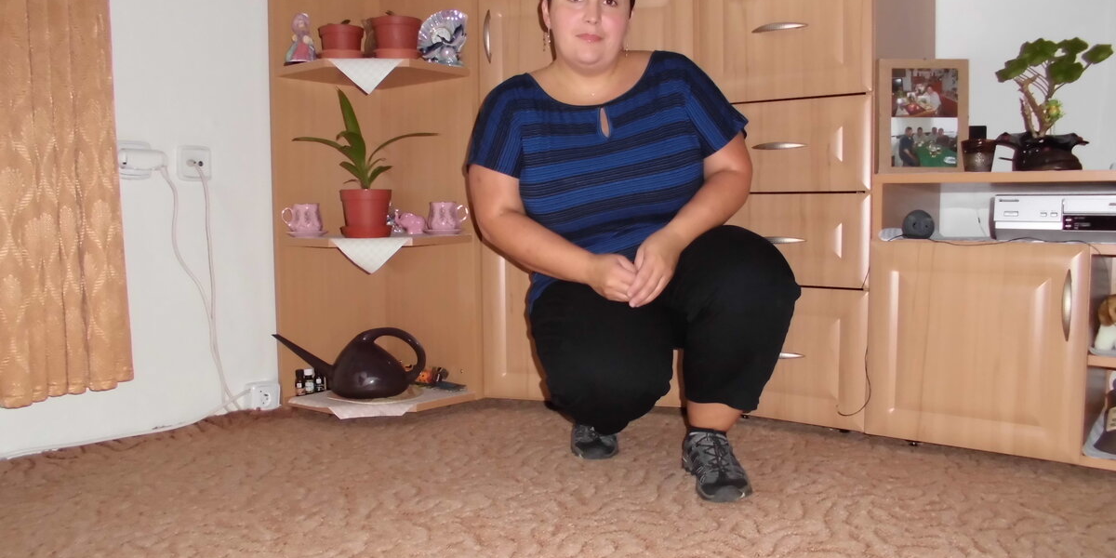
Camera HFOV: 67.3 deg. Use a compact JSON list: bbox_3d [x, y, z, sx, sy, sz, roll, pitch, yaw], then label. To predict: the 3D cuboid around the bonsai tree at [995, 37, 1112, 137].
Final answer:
[{"bbox_3d":[1.005,-0.388,1.699,0.207,0.199,0.190,2,5,30],"label":"bonsai tree"}]

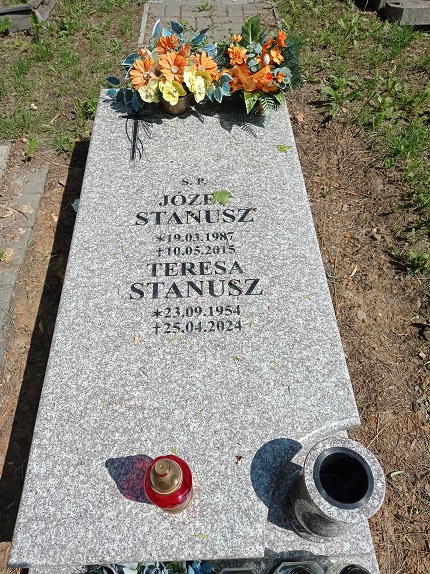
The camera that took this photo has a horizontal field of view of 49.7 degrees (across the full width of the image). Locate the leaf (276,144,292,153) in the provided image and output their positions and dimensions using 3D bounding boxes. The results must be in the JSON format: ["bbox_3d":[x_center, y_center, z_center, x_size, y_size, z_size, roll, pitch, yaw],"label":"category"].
[{"bbox_3d":[0.257,-0.515,1.714,0.056,0.015,0.053,-2,54,-1],"label":"leaf"}]

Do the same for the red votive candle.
[{"bbox_3d":[-0.091,0.389,0.916,0.090,0.225,0.090,-2,54,-1],"label":"red votive candle"}]

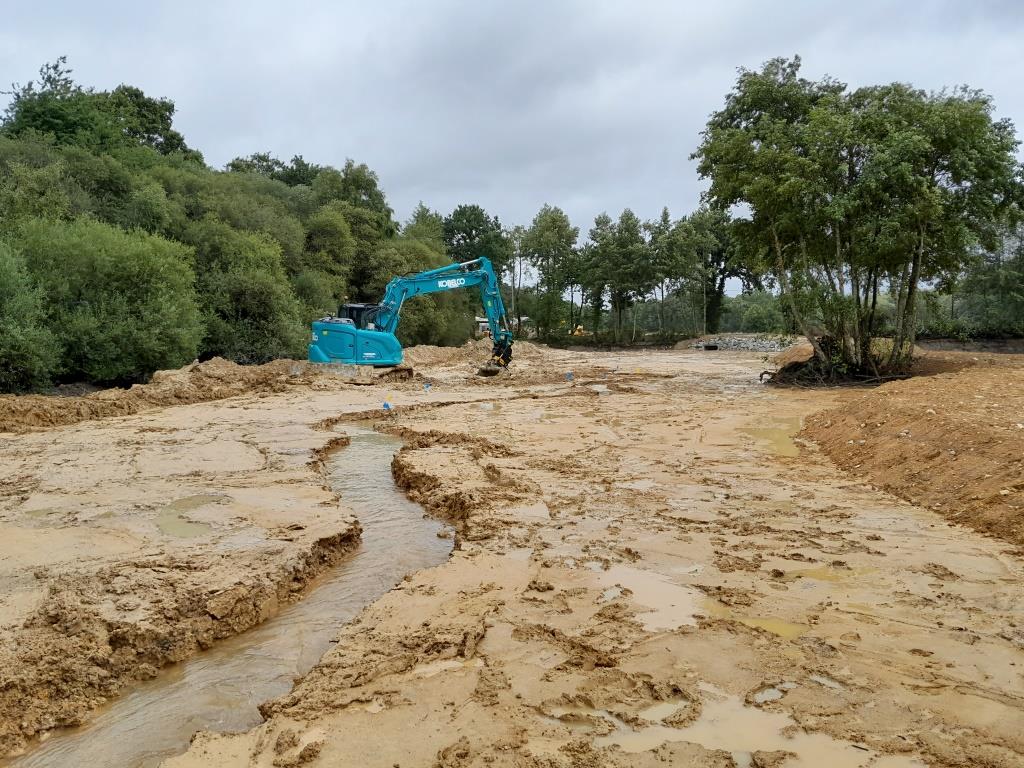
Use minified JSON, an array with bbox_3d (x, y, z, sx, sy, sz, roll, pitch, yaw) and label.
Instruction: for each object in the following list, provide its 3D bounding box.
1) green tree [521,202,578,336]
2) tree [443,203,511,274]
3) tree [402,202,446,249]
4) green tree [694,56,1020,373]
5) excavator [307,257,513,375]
[{"bbox_3d":[3.400,-9.800,68.000,5.000,12.100,5.000,0,4,0],"label":"green tree"},{"bbox_3d":[-3.400,-10.200,70.000,6.200,12.500,6.000,0,4,0],"label":"tree"},{"bbox_3d":[-6.600,-8.500,58.000,4.000,10.500,4.000,0,4,0],"label":"tree"},{"bbox_3d":[12.100,-5.850,27.000,10.800,11.000,9.200,0,4,0],"label":"green tree"},{"bbox_3d":[-3.250,-2.050,25.500,6.750,4.200,2.600,-1,4,-17],"label":"excavator"}]

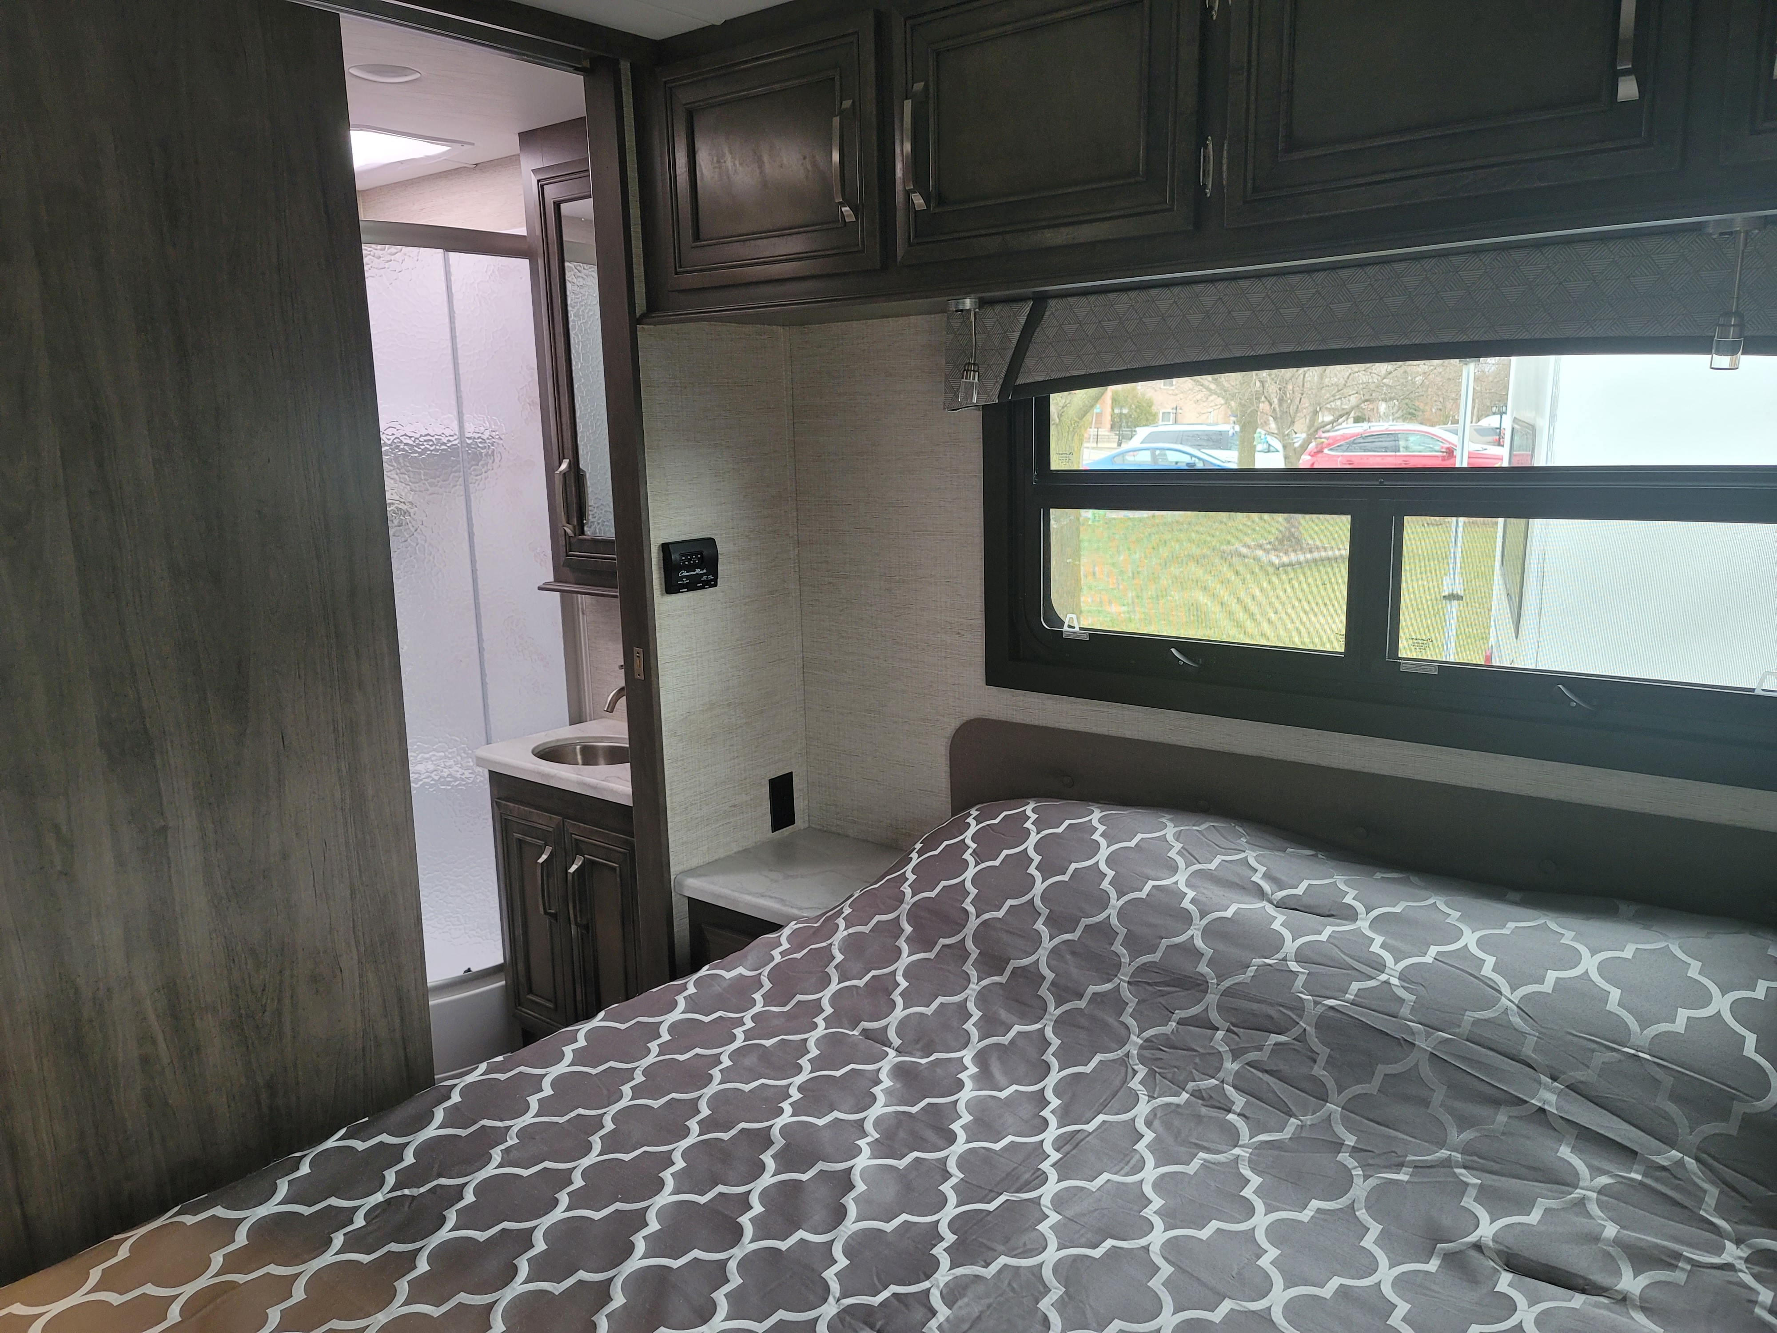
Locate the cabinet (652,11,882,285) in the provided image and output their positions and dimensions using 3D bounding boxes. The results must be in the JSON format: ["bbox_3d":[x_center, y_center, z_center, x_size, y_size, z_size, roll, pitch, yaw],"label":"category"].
[{"bbox_3d":[-0.068,-0.819,2.165,0.468,0.354,0.406,7,13,38],"label":"cabinet"}]

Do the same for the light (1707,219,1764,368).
[{"bbox_3d":[0.924,-0.409,1.407,0.060,0.166,0.060,7,13,38],"label":"light"}]

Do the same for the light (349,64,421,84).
[{"bbox_3d":[-0.909,-1.073,2.323,0.123,0.018,0.123,-1,10,0],"label":"light"}]

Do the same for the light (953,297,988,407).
[{"bbox_3d":[0.127,-0.508,2.057,0.060,0.166,0.060,-1,10,0],"label":"light"}]

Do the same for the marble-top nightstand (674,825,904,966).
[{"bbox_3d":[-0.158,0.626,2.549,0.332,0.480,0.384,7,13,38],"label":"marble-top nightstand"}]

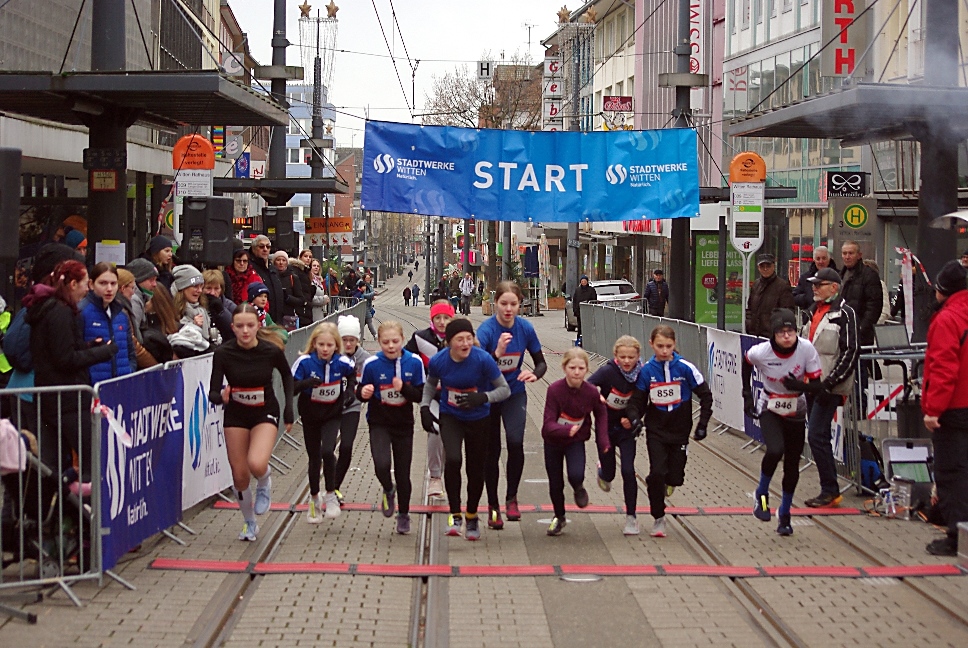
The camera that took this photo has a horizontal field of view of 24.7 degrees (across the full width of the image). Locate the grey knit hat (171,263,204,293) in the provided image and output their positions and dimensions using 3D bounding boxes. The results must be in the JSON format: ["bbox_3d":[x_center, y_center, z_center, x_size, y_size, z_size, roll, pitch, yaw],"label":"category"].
[{"bbox_3d":[-2.230,-0.342,16.600,0.215,0.210,0.245,-4,-2,-40],"label":"grey knit hat"}]

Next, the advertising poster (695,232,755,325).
[{"bbox_3d":[4.679,-0.867,43.000,1.180,1.780,0.060,1,1,2],"label":"advertising poster"}]

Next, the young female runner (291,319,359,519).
[{"bbox_3d":[-1.102,0.678,15.200,0.450,1.380,0.520,0,1,-1],"label":"young female runner"}]

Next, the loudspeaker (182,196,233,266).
[{"bbox_3d":[-2.722,-0.921,21.800,0.410,0.665,0.380,1,2,22],"label":"loudspeaker"}]

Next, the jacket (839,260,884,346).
[{"bbox_3d":[3.633,-0.198,21.300,0.520,0.820,0.360,1,2,37],"label":"jacket"}]

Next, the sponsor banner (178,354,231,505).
[{"bbox_3d":[-1.965,0.707,16.100,0.040,0.980,3.000,1,1,1],"label":"sponsor banner"}]

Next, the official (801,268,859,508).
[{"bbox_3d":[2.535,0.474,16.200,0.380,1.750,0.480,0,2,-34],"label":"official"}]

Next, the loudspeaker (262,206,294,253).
[{"bbox_3d":[-3.187,-1.480,34.200,0.410,0.665,0.380,1,2,21],"label":"loudspeaker"}]

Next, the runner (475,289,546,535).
[{"bbox_3d":[0.187,0.554,15.000,0.490,1.660,0.560,0,1,0],"label":"runner"}]

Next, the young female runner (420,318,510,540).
[{"bbox_3d":[-0.119,0.660,14.200,0.580,1.430,0.520,1,1,-3],"label":"young female runner"}]

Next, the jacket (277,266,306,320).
[{"bbox_3d":[-2.305,-0.292,26.300,0.480,0.740,0.330,-1,2,-30],"label":"jacket"}]

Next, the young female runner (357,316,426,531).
[{"bbox_3d":[-0.618,0.684,14.600,0.450,1.400,0.580,1,2,-2],"label":"young female runner"}]

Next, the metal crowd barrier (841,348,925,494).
[{"bbox_3d":[3.850,0.763,17.100,2.000,1.100,0.450,0,1,0],"label":"metal crowd barrier"}]

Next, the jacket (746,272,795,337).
[{"bbox_3d":[2.894,-0.126,22.300,0.540,0.780,0.340,1,2,18],"label":"jacket"}]

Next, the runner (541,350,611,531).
[{"bbox_3d":[0.612,0.784,14.600,0.470,1.250,0.580,0,1,0],"label":"runner"}]

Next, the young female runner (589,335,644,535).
[{"bbox_3d":[0.893,0.715,14.650,0.420,1.310,0.600,1,1,0],"label":"young female runner"}]

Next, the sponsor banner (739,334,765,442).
[{"bbox_3d":[2.605,0.645,20.600,0.040,0.980,3.000,1,1,-1],"label":"sponsor banner"}]

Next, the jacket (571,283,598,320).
[{"bbox_3d":[2.290,-0.535,50.300,0.600,0.820,0.360,1,1,0],"label":"jacket"}]

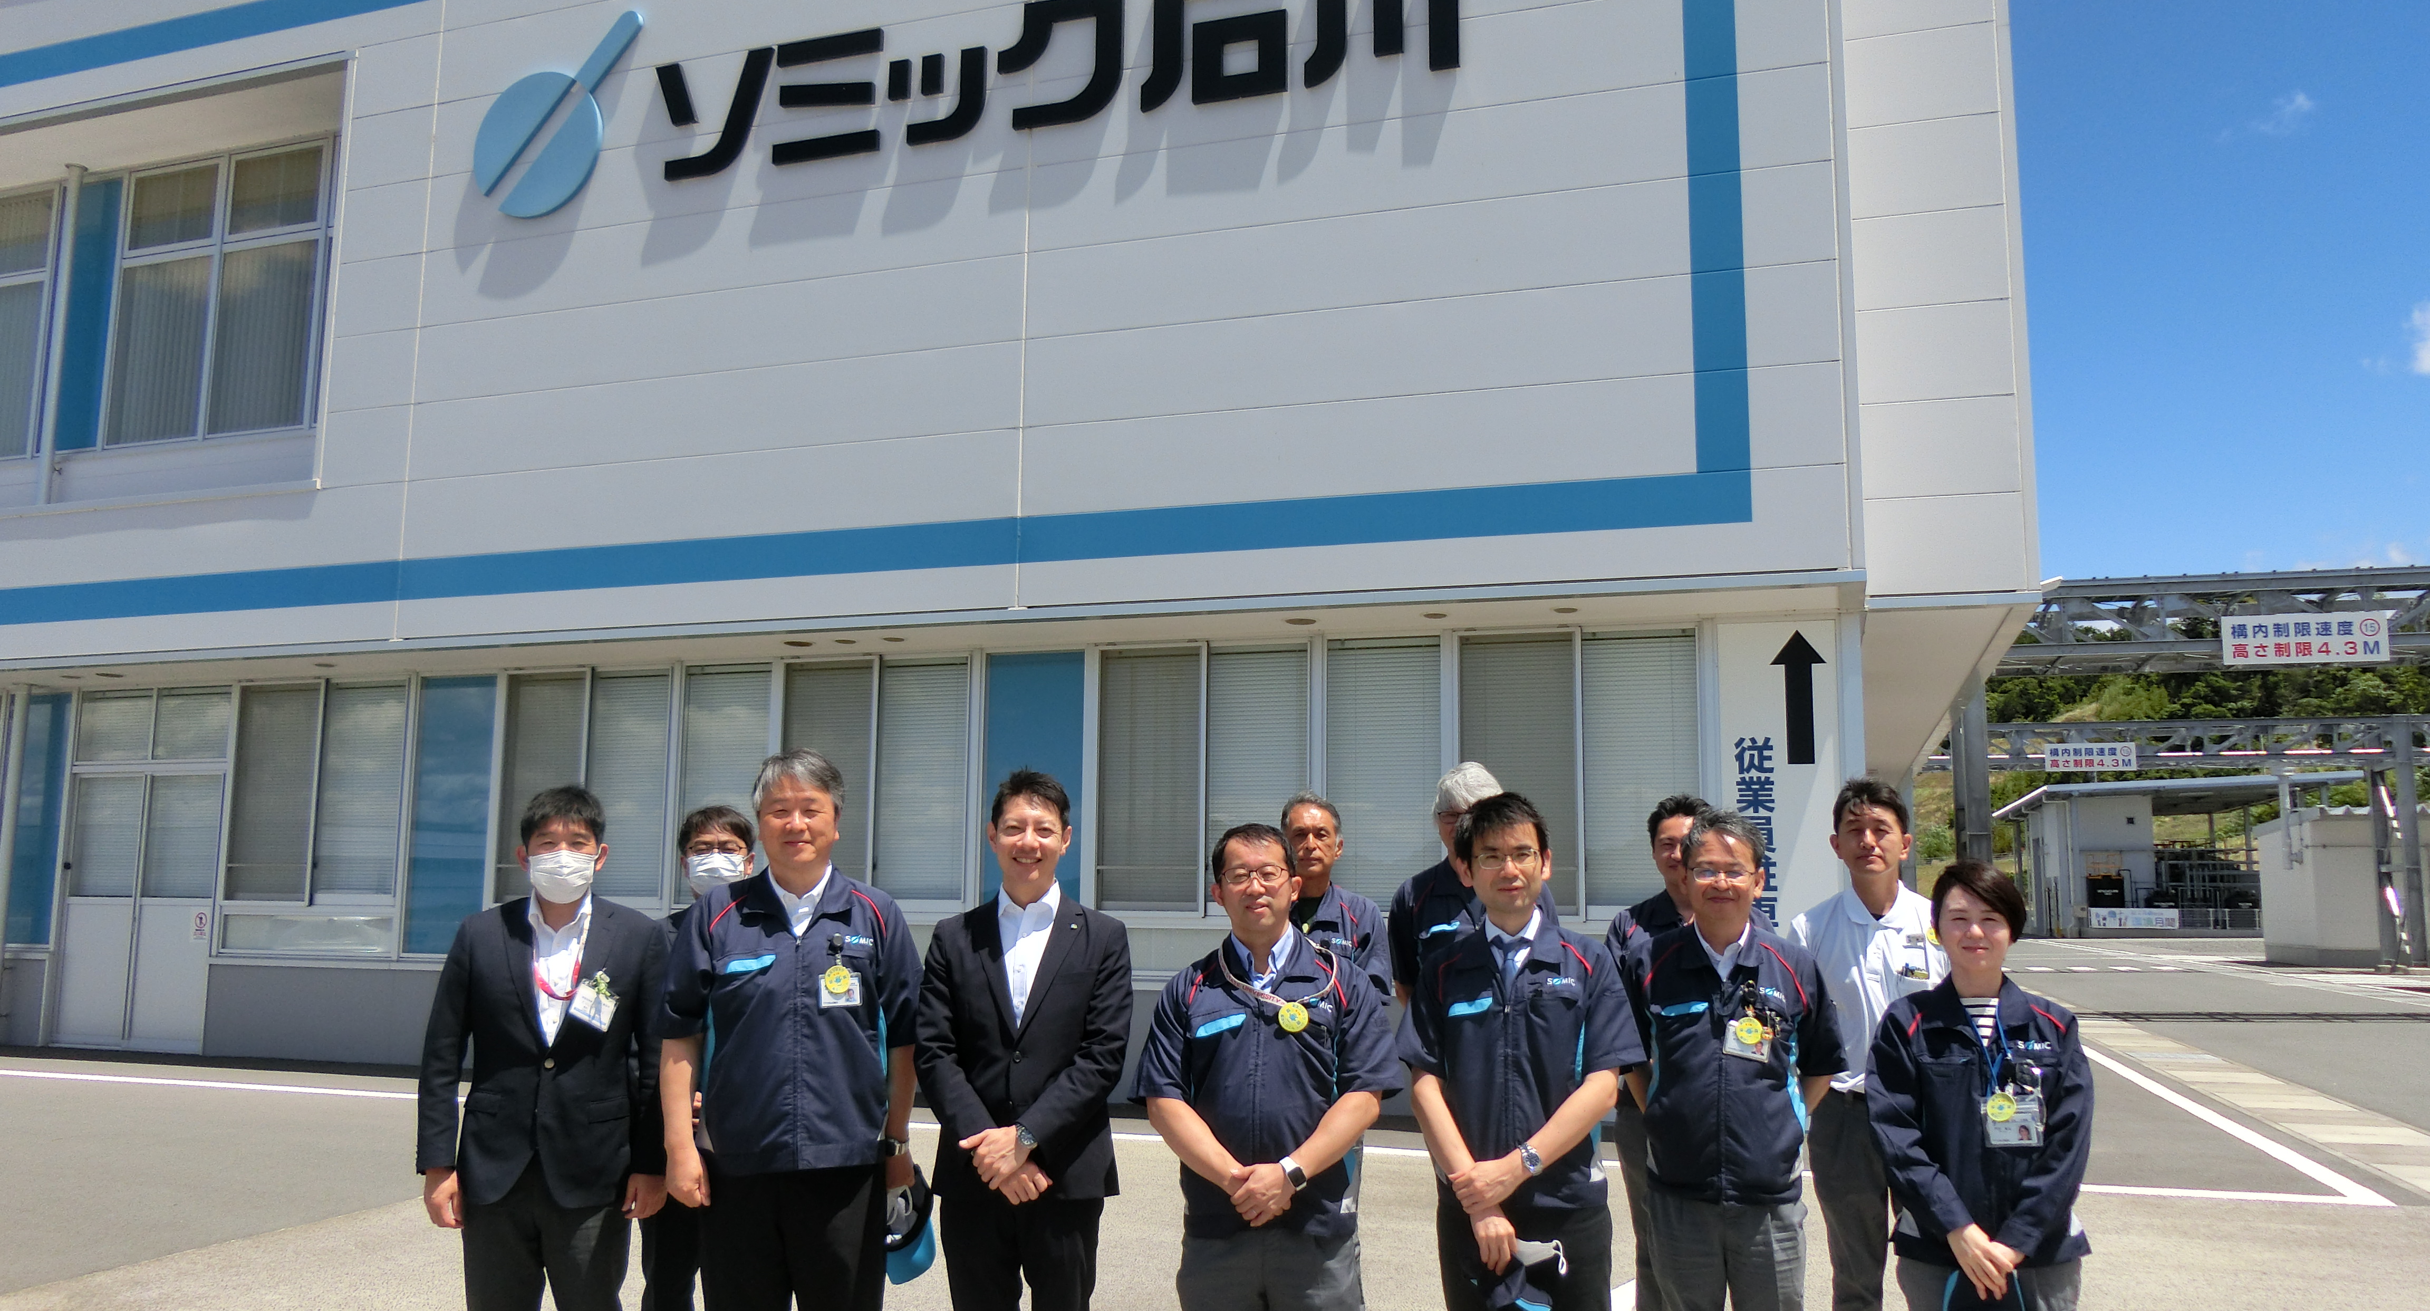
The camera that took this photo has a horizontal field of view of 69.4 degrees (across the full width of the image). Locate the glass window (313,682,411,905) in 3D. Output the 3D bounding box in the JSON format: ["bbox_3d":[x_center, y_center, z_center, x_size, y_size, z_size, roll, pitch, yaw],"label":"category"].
[{"bbox_3d":[-7.117,1.120,14.620,0.860,1.807,0.070,-2,-8,19],"label":"glass window"}]

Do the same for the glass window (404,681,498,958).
[{"bbox_3d":[-6.128,1.277,14.099,0.778,2.230,0.080,-2,-8,19],"label":"glass window"}]

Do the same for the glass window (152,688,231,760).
[{"bbox_3d":[-8.929,0.611,15.329,0.856,0.622,0.070,-2,-8,19],"label":"glass window"}]

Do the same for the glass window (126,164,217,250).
[{"bbox_3d":[-9.665,-4.152,16.277,1.097,0.765,0.070,-2,-8,19],"label":"glass window"}]

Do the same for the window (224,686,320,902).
[{"bbox_3d":[-8.015,1.165,14.929,0.924,1.842,0.070,-2,-8,19],"label":"window"}]

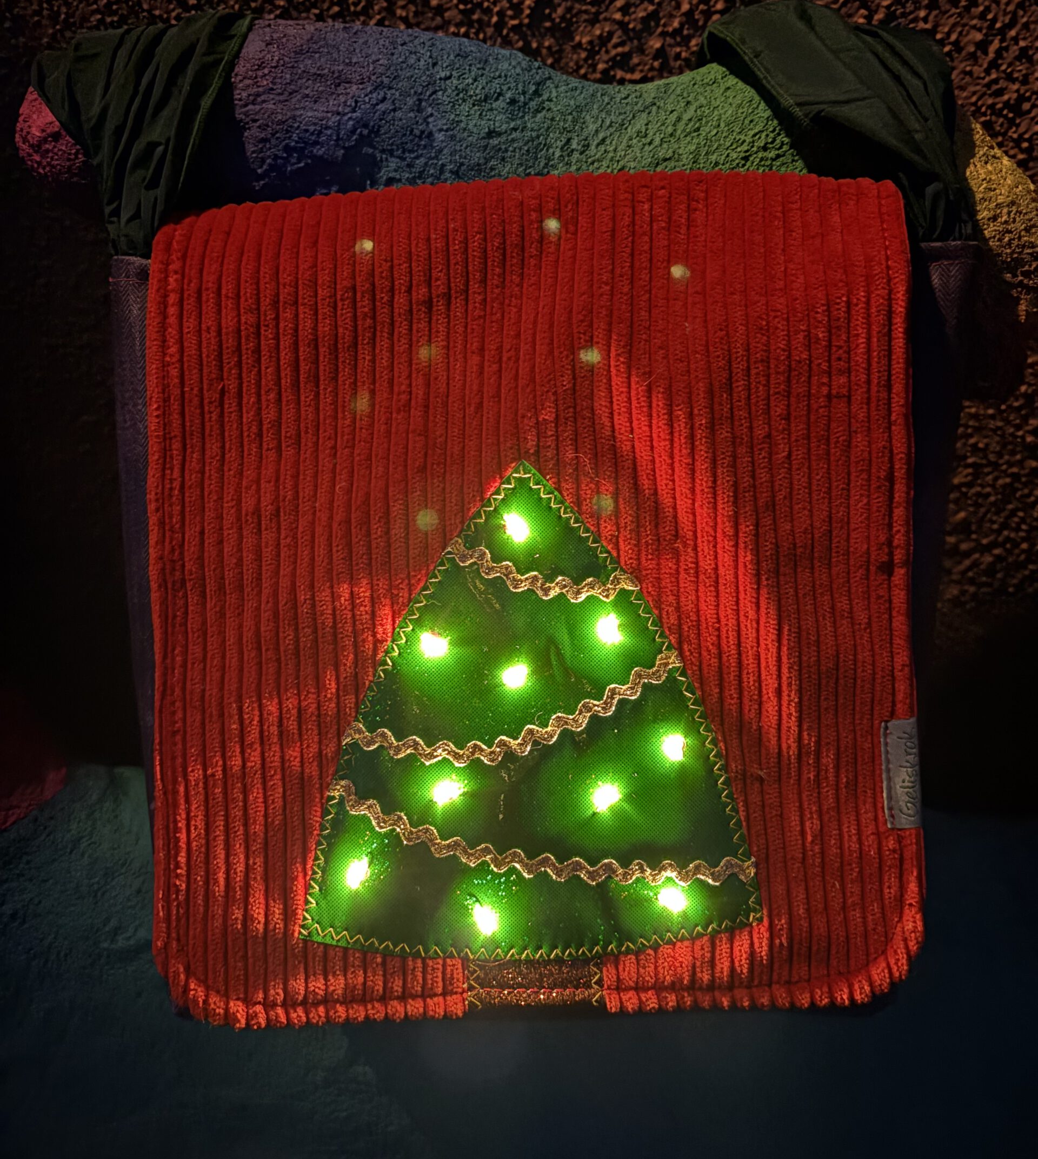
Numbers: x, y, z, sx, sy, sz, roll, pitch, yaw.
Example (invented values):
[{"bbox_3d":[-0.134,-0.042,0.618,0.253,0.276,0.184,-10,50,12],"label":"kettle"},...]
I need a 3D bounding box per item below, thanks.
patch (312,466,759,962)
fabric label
[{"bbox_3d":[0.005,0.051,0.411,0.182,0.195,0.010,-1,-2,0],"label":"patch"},{"bbox_3d":[0.151,0.076,0.410,0.016,0.043,0.004,-1,-2,0],"label":"fabric label"}]

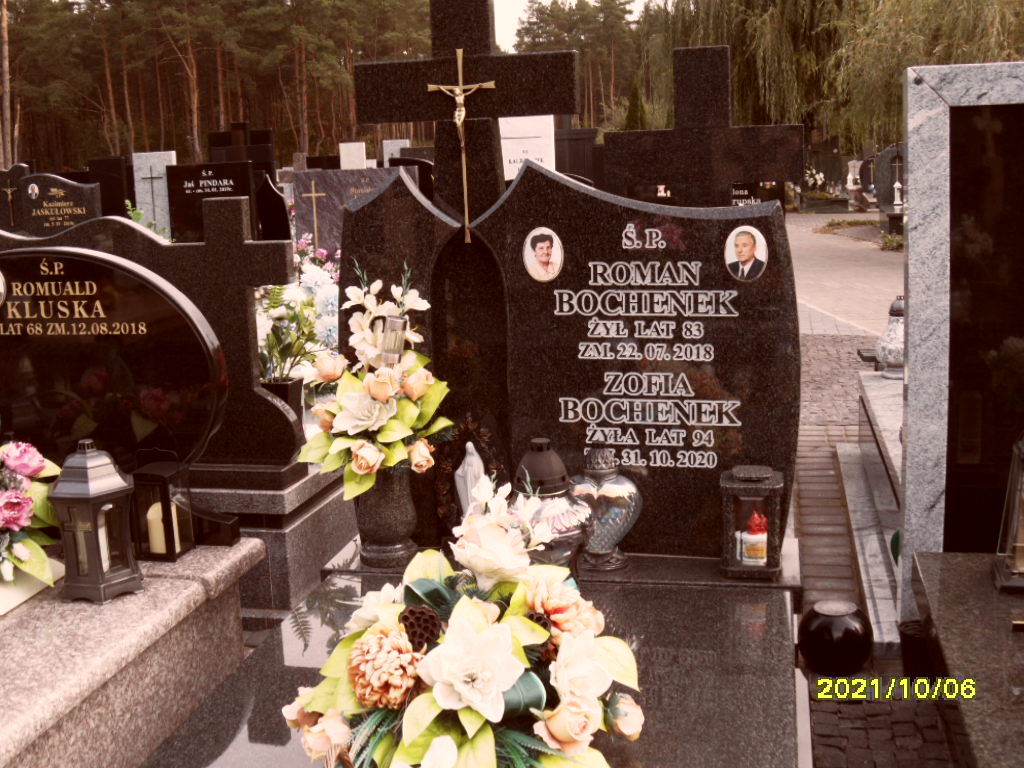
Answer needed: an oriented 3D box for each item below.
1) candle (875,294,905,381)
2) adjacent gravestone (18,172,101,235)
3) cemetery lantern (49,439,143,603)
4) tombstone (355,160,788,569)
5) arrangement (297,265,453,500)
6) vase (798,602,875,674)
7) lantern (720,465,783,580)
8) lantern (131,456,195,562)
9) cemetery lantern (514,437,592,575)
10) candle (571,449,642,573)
[{"bbox_3d":[1.552,-0.181,4.723,0.184,0.329,0.184,0,11,13],"label":"candle"},{"bbox_3d":[-3.448,-1.225,9.148,0.711,0.800,0.100,0,11,13],"label":"adjacent gravestone"},{"bbox_3d":[-0.962,0.304,2.736,0.212,0.358,0.185,0,11,13],"label":"cemetery lantern"},{"bbox_3d":[0.119,-0.055,2.673,1.030,0.877,0.100,0,11,13],"label":"tombstone"},{"bbox_3d":[-0.302,0.003,2.581,0.335,0.487,0.270,0,11,13],"label":"arrangement"},{"bbox_3d":[0.793,0.612,2.897,0.182,0.165,0.182,0,11,13],"label":"vase"},{"bbox_3d":[0.511,0.291,2.524,0.129,0.221,0.128,0,11,13],"label":"lantern"},{"bbox_3d":[-0.887,0.311,2.996,0.122,0.246,0.115,0,11,13],"label":"lantern"},{"bbox_3d":[0.067,0.258,2.604,0.200,0.289,0.200,0,11,13],"label":"cemetery lantern"},{"bbox_3d":[0.196,0.267,2.599,0.172,0.263,0.105,0,11,13],"label":"candle"}]

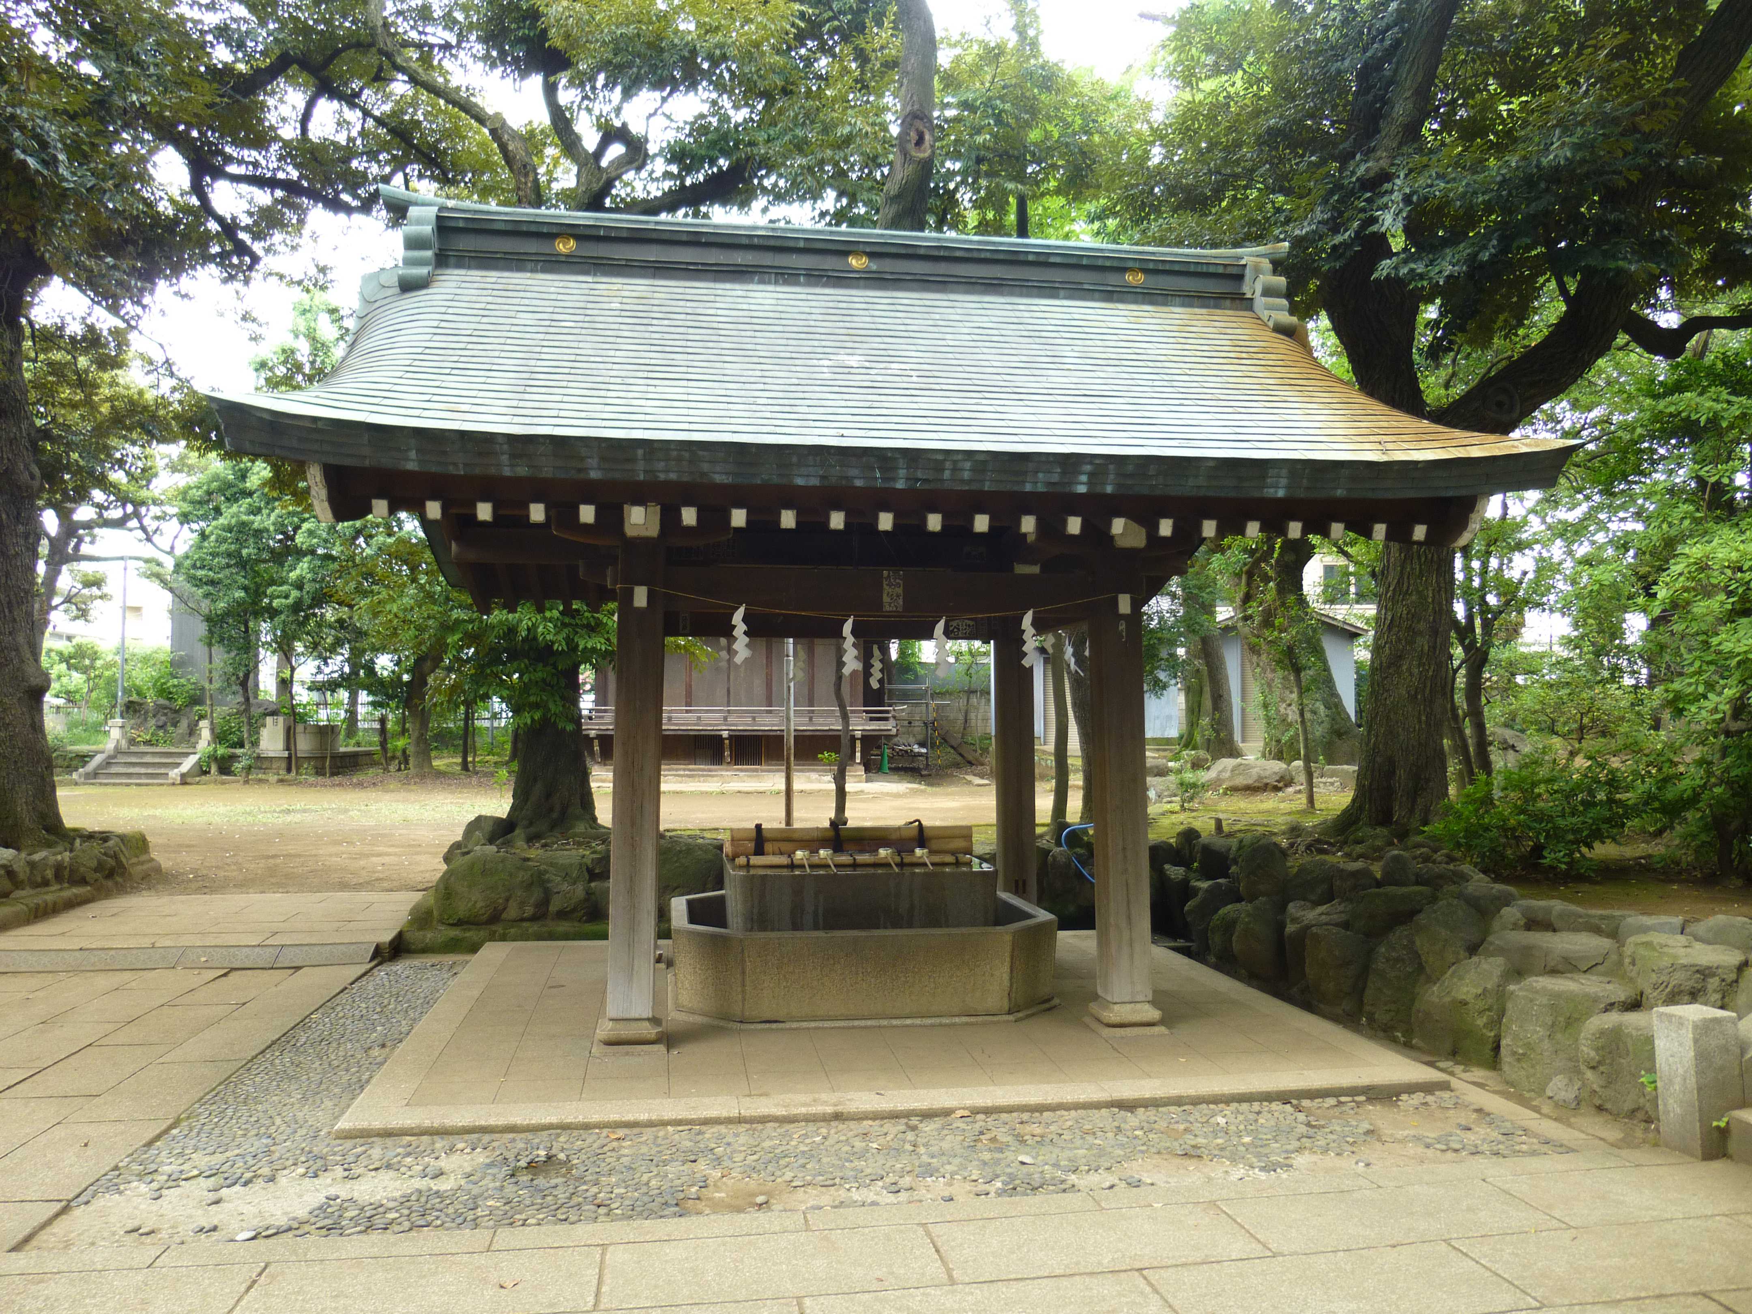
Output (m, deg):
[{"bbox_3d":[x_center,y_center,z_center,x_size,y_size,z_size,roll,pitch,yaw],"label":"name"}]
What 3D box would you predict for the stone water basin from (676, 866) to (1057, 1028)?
[{"bbox_3d":[-0.109,1.378,6.506,1.850,0.650,1.420,1,-3,-9],"label":"stone water basin"}]

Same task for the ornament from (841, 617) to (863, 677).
[{"bbox_3d":[-0.118,-0.049,6.131,0.105,0.290,0.035,1,-3,-9],"label":"ornament"}]

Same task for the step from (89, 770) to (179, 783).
[{"bbox_3d":[-14.658,2.366,25.000,1.600,0.220,0.400,0,-3,0],"label":"step"}]

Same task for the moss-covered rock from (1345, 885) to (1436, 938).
[{"bbox_3d":[2.942,1.388,7.155,0.370,0.270,0.500,1,-3,-9],"label":"moss-covered rock"}]

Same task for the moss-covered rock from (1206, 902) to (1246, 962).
[{"bbox_3d":[2.170,1.679,7.700,0.290,0.380,0.340,1,-3,-9],"label":"moss-covered rock"}]

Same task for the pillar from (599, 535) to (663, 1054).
[{"bbox_3d":[-1.048,0.581,5.554,0.265,2.160,0.265,1,-3,-9],"label":"pillar"}]

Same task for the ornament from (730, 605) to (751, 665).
[{"bbox_3d":[-0.599,-0.097,5.590,0.100,0.265,0.050,1,-3,-9],"label":"ornament"}]

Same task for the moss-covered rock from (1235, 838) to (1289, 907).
[{"bbox_3d":[2.323,1.296,7.629,0.290,0.410,0.360,1,-3,-9],"label":"moss-covered rock"}]

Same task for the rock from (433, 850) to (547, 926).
[{"bbox_3d":[-2.684,1.588,8.834,0.720,0.480,0.550,1,-3,-9],"label":"rock"}]

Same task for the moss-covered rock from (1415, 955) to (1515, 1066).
[{"bbox_3d":[2.940,1.661,6.075,0.400,0.480,0.480,1,-3,-9],"label":"moss-covered rock"}]

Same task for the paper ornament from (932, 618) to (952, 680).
[{"bbox_3d":[0.301,-0.037,5.729,0.100,0.275,0.050,1,-3,-9],"label":"paper ornament"}]

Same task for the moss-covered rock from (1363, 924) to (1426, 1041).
[{"bbox_3d":[2.831,1.659,6.625,0.380,0.540,0.460,1,-3,-9],"label":"moss-covered rock"}]

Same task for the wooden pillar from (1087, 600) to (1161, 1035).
[{"bbox_3d":[1.248,0.776,6.408,0.280,2.100,0.280,1,-3,-9],"label":"wooden pillar"}]

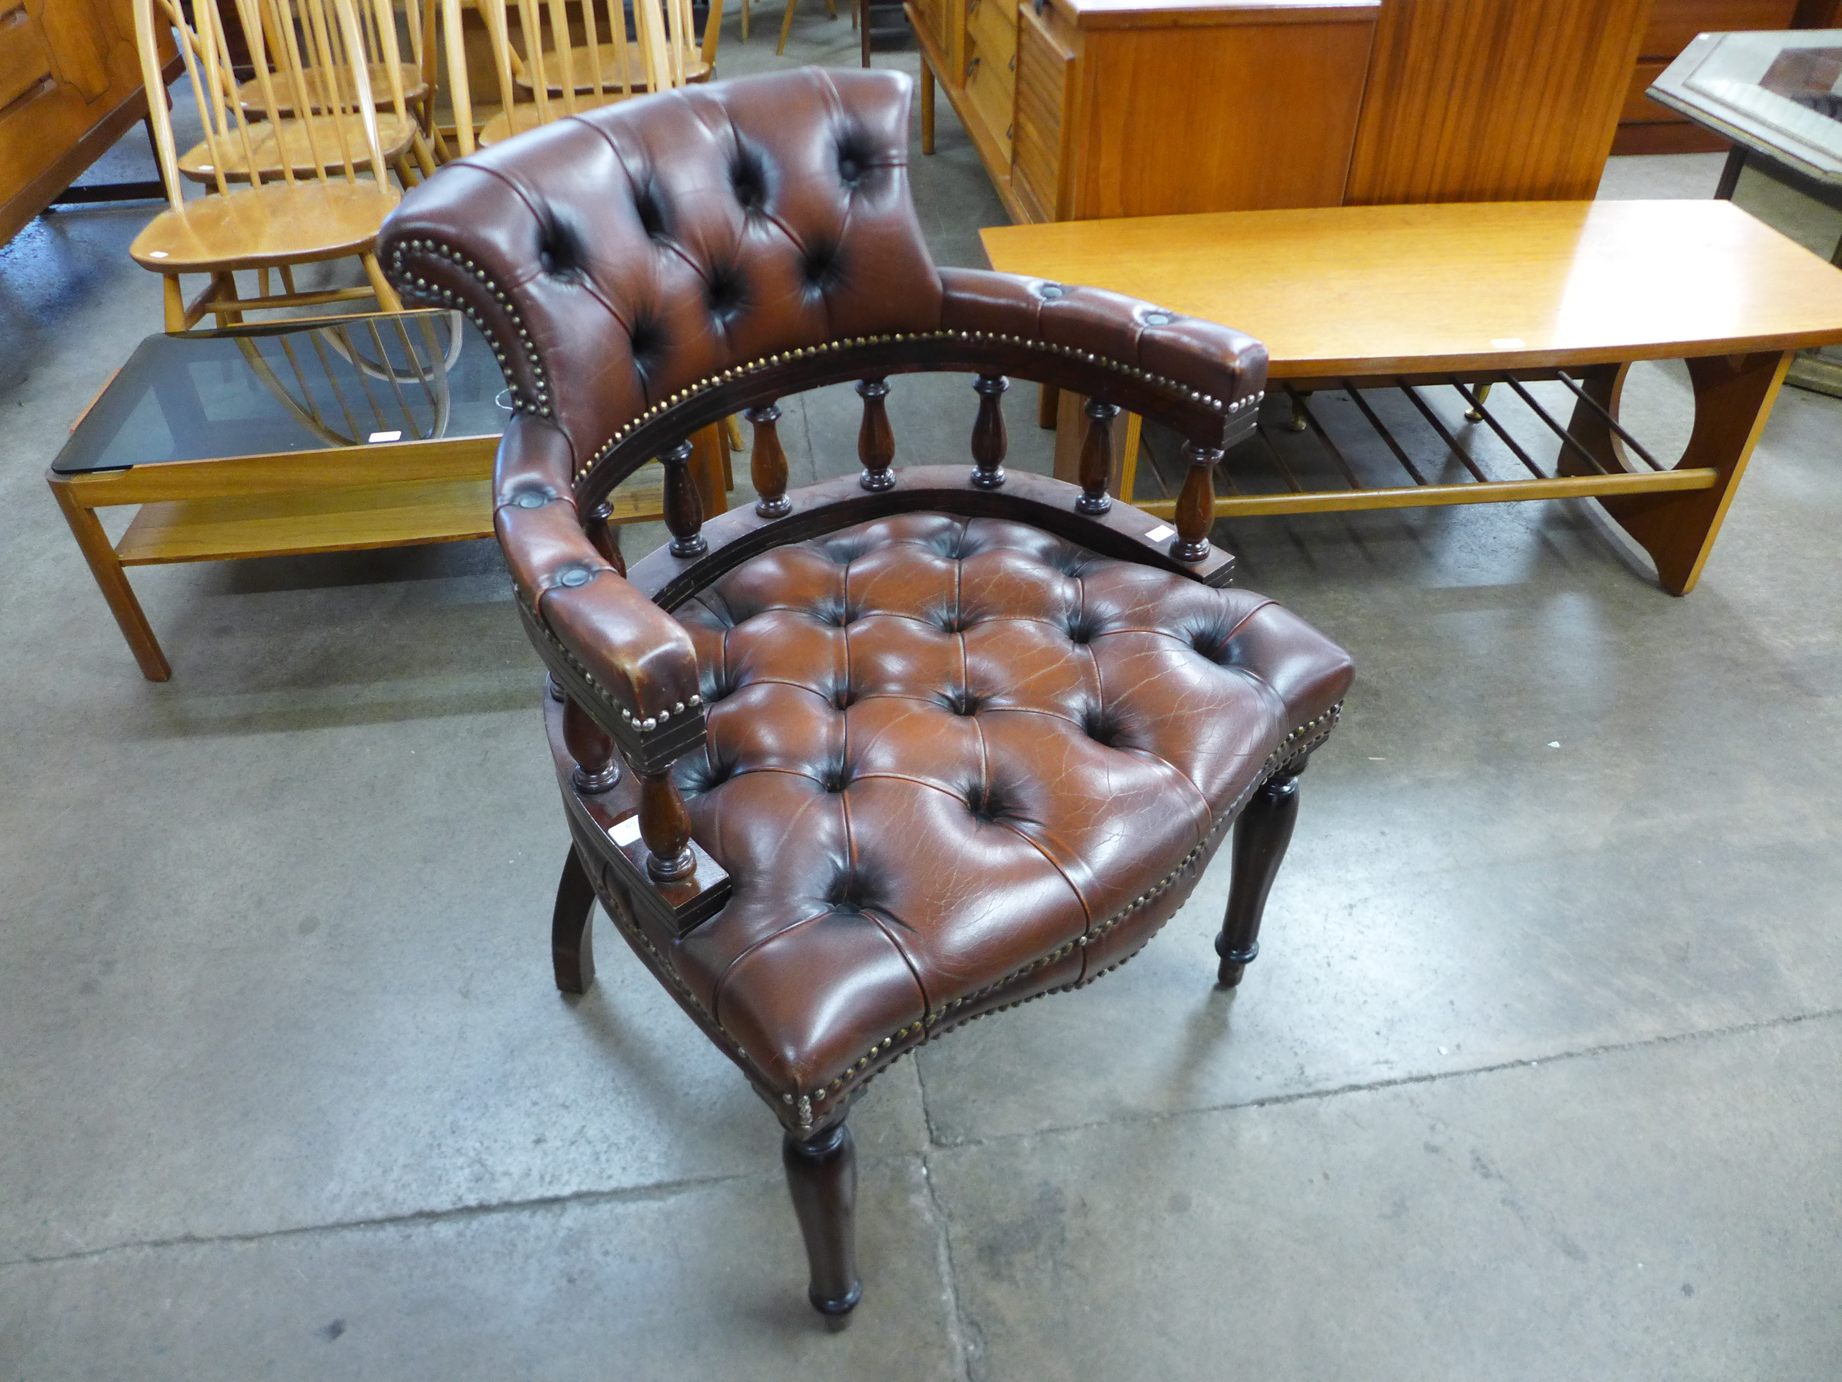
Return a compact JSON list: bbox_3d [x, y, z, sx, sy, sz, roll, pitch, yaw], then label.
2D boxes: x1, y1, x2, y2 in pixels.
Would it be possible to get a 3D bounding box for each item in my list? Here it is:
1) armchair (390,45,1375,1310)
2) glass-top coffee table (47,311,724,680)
[{"bbox_3d":[-0.044,-0.009,1.175,0.634,0.867,0.682,-30,49,-30],"label":"armchair"},{"bbox_3d":[-0.725,-0.321,1.942,0.858,0.354,0.424,-5,41,-6],"label":"glass-top coffee table"}]

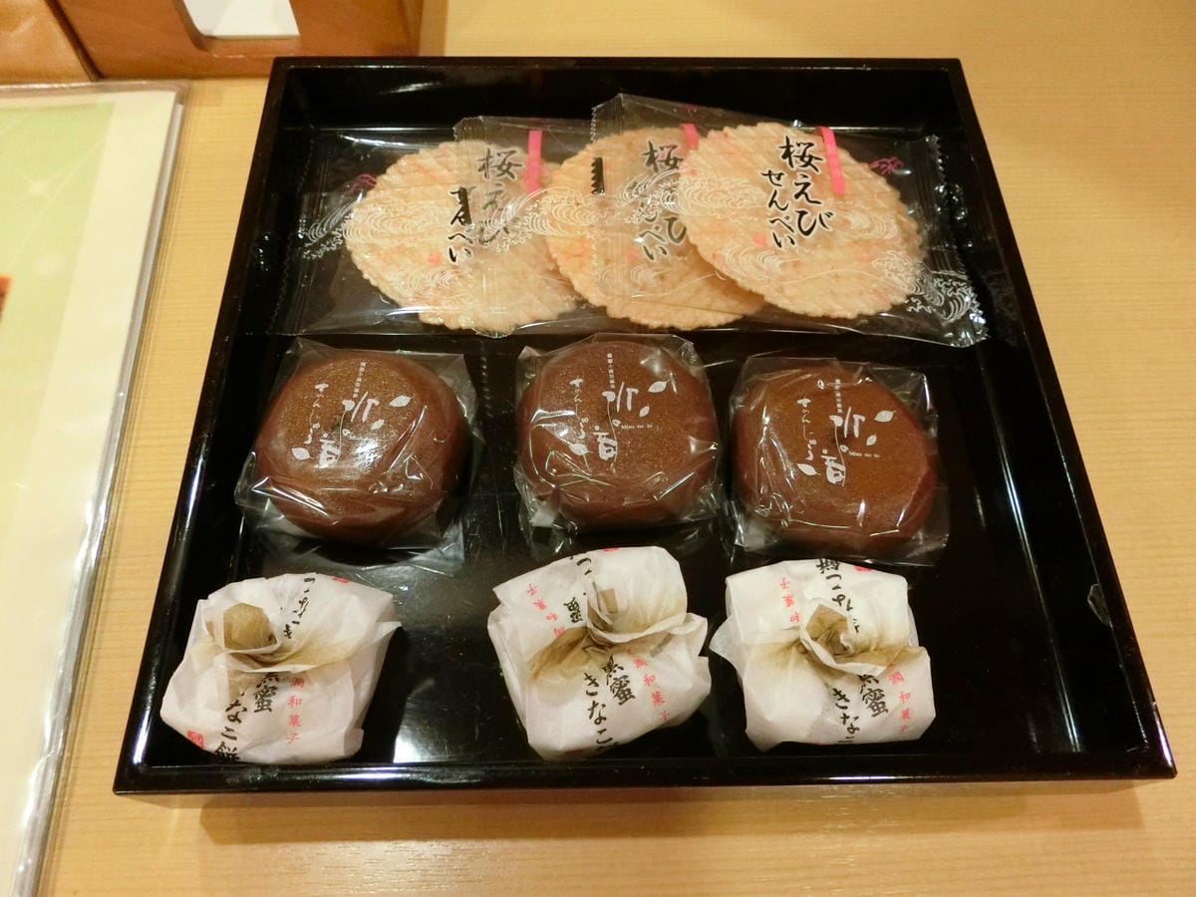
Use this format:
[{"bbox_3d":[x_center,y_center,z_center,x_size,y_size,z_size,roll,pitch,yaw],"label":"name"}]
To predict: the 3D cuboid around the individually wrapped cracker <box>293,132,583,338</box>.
[{"bbox_3d":[-0.046,-0.079,0.313,0.133,0.012,0.098,-1,63,-1],"label":"individually wrapped cracker"}]

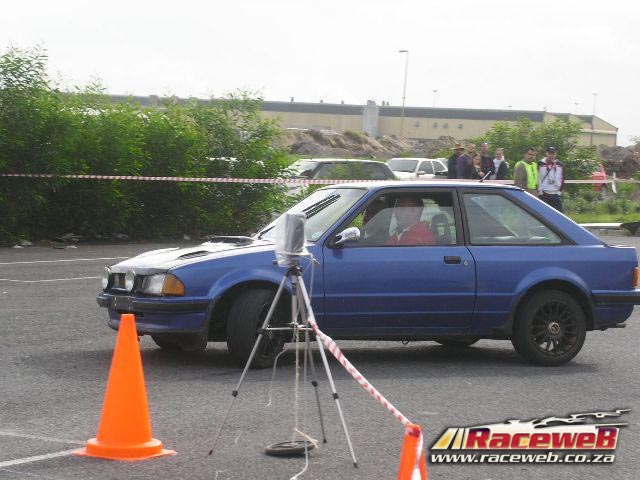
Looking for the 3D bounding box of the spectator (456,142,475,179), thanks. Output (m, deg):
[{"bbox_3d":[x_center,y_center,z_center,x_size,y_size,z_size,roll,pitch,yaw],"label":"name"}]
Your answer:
[{"bbox_3d":[3.136,-1.162,45.488,0.500,1.780,0.330,0,3,-33],"label":"spectator"}]

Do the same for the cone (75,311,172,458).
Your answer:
[{"bbox_3d":[-1.002,0.745,10.939,0.390,0.725,0.390,4,3,40],"label":"cone"}]

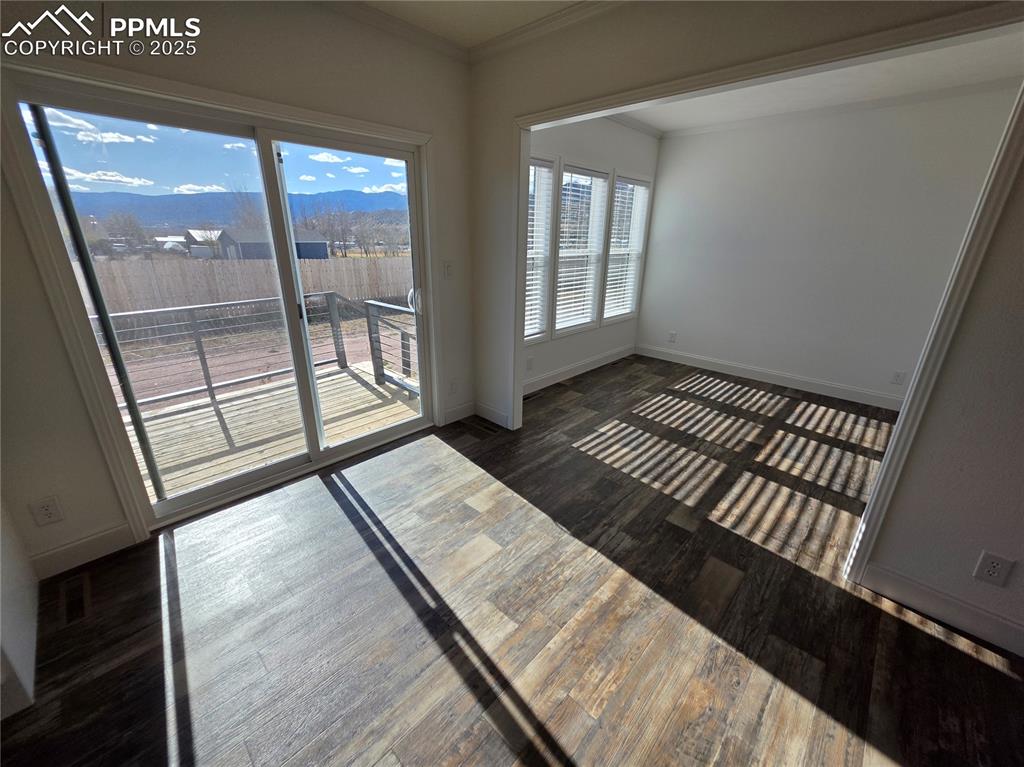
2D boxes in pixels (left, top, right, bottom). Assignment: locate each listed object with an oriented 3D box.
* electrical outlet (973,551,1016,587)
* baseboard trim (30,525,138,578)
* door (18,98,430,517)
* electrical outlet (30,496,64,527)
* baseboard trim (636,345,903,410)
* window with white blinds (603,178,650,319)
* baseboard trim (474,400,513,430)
[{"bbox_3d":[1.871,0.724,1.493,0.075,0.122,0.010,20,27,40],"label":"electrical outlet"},{"bbox_3d":[-1.964,0.775,1.774,0.018,0.126,0.318,20,27,40],"label":"baseboard trim"},{"bbox_3d":[-1.224,-0.371,2.220,0.100,1.920,1.708,20,27,40],"label":"door"},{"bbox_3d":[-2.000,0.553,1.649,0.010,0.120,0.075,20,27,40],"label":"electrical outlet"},{"bbox_3d":[2.832,-0.124,4.634,2.847,0.128,0.018,20,27,40],"label":"baseboard trim"},{"bbox_3d":[1.365,-1.577,4.638,0.055,1.533,0.818,20,27,40],"label":"window with white blinds"},{"bbox_3d":[-0.172,0.276,3.292,0.402,0.126,0.018,20,27,40],"label":"baseboard trim"}]

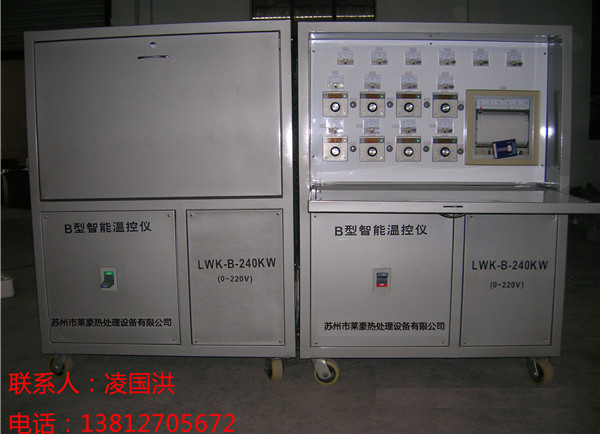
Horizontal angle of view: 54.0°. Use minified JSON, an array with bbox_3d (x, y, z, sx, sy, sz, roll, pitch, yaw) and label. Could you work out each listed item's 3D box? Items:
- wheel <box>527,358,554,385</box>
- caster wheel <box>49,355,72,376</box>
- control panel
[{"bbox_3d":[0.930,0.594,2.280,0.060,0.120,0.110,-3,7,-20],"label":"wheel"},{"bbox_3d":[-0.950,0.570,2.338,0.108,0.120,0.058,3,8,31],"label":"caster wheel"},{"bbox_3d":[0.486,-0.397,2.220,0.910,0.550,0.050,0,7,1],"label":"control panel"}]

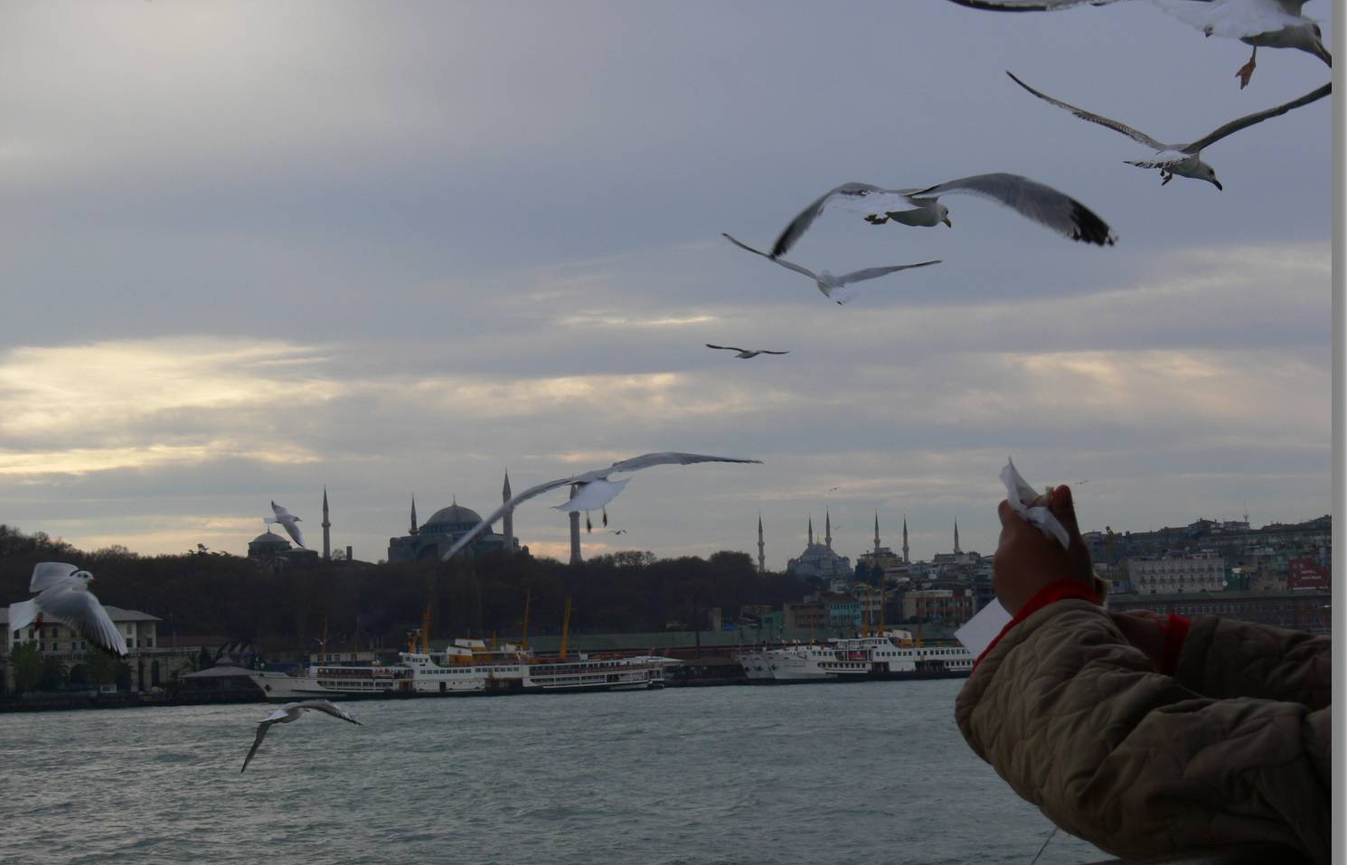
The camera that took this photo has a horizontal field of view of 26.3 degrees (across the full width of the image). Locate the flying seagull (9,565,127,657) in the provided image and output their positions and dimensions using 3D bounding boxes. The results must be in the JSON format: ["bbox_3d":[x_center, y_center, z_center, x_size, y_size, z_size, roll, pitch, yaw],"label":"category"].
[{"bbox_3d":[-2.207,0.647,10.500,0.400,0.250,0.850,-23,31,-14],"label":"flying seagull"}]

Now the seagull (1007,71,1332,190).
[{"bbox_3d":[1.543,-0.912,8.700,1.250,0.360,0.580,-5,-5,38],"label":"seagull"}]

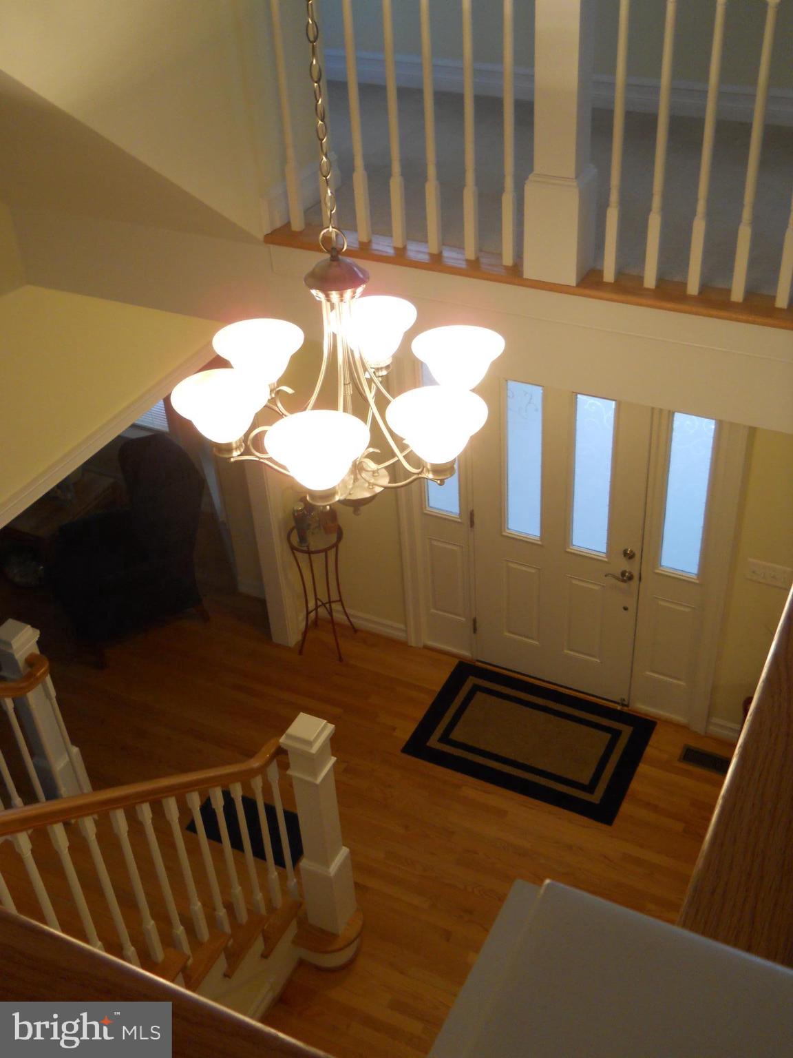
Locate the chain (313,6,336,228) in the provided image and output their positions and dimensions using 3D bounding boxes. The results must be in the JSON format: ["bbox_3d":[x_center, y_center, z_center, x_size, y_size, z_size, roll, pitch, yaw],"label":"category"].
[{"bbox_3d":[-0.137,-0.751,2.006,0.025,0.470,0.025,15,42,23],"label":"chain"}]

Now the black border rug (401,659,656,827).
[{"bbox_3d":[0.717,1.120,6.106,1.175,0.010,0.738,15,42,23],"label":"black border rug"}]

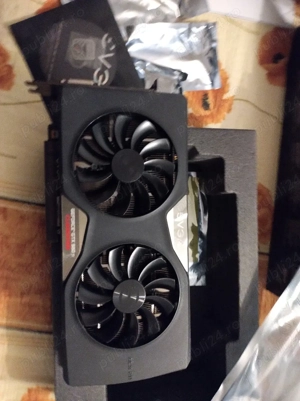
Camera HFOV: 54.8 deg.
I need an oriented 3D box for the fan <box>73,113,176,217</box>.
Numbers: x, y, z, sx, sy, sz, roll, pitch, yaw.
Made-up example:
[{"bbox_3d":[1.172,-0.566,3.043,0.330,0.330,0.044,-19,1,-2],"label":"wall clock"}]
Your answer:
[{"bbox_3d":[-0.019,-0.030,0.250,0.088,0.021,0.088,-1,91,-10],"label":"fan"}]

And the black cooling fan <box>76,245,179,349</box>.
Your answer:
[{"bbox_3d":[-0.018,0.084,0.253,0.088,0.021,0.088,-1,91,-10],"label":"black cooling fan"}]

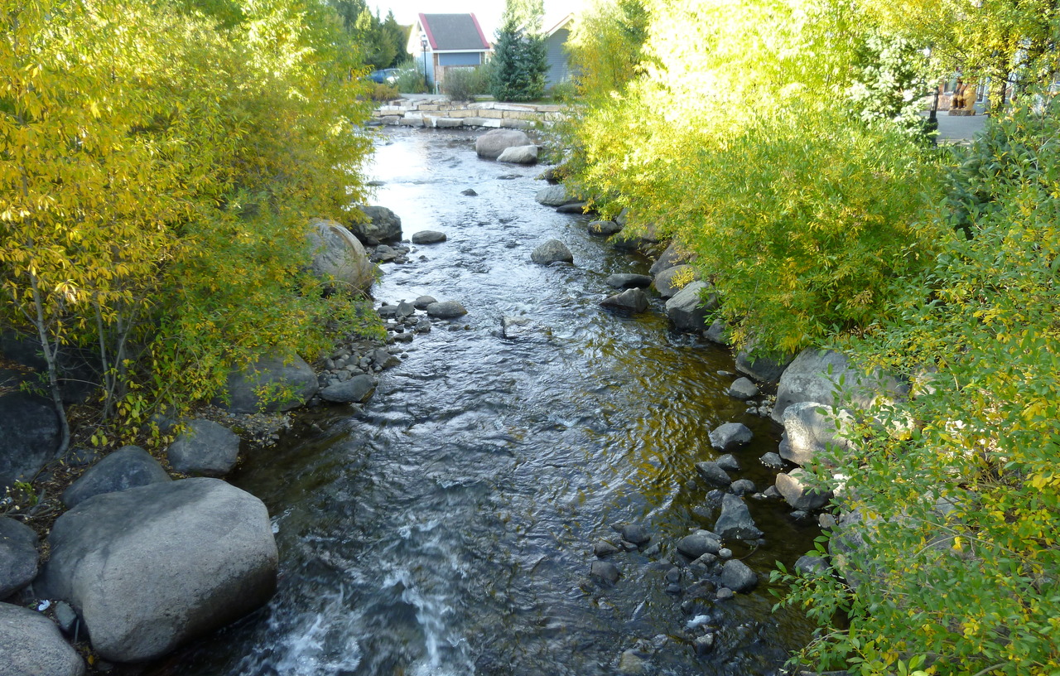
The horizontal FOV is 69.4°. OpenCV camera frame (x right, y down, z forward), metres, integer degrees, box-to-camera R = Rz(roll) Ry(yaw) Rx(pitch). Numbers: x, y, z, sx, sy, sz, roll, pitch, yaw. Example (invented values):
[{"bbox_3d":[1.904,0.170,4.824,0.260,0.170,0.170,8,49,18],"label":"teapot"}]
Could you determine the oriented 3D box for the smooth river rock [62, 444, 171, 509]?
[{"bbox_3d":[-3.559,1.244,6.628,0.829,0.568,0.664,-3,20,-9],"label":"smooth river rock"}]

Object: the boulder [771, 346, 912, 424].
[{"bbox_3d":[3.180,0.587,7.857,1.319,0.929,1.055,-1,20,0],"label":"boulder"}]

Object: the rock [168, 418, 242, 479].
[{"bbox_3d":[-3.205,1.085,7.538,0.637,0.534,0.541,0,20,0],"label":"rock"}]

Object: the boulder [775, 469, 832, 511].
[{"bbox_3d":[2.539,1.400,7.087,0.502,0.316,0.377,7,21,19],"label":"boulder"}]

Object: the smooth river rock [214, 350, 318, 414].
[{"bbox_3d":[-2.862,0.452,8.299,1.092,0.658,0.874,-1,20,0],"label":"smooth river rock"}]

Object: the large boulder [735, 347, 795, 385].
[{"bbox_3d":[2.985,0.330,9.788,0.670,0.475,0.637,-1,20,0],"label":"large boulder"}]

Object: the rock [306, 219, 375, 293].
[{"bbox_3d":[-3.272,-1.387,13.230,1.175,1.324,1.116,0,20,0],"label":"rock"}]

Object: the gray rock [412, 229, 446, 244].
[{"bbox_3d":[-2.429,-2.429,18.332,0.840,0.310,0.620,-1,20,0],"label":"gray rock"}]

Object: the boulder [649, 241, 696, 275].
[{"bbox_3d":[2.526,-1.333,13.321,0.872,0.700,0.741,-1,20,0],"label":"boulder"}]

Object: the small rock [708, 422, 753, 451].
[{"bbox_3d":[1.994,0.984,7.623,0.421,0.242,0.337,-1,20,0],"label":"small rock"}]

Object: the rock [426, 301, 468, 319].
[{"bbox_3d":[-1.251,-0.432,11.566,0.610,0.247,0.397,-1,20,0],"label":"rock"}]

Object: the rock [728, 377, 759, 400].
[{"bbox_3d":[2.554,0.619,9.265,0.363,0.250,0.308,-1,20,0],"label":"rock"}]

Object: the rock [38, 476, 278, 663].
[{"bbox_3d":[-2.591,1.614,5.460,1.497,1.084,1.078,-9,22,-23],"label":"rock"}]

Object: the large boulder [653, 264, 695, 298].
[{"bbox_3d":[2.538,-0.960,13.205,0.778,0.565,0.662,-1,20,0],"label":"large boulder"}]

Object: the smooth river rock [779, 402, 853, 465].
[{"bbox_3d":[2.790,0.918,7.377,0.738,0.583,0.628,-1,20,0],"label":"smooth river rock"}]

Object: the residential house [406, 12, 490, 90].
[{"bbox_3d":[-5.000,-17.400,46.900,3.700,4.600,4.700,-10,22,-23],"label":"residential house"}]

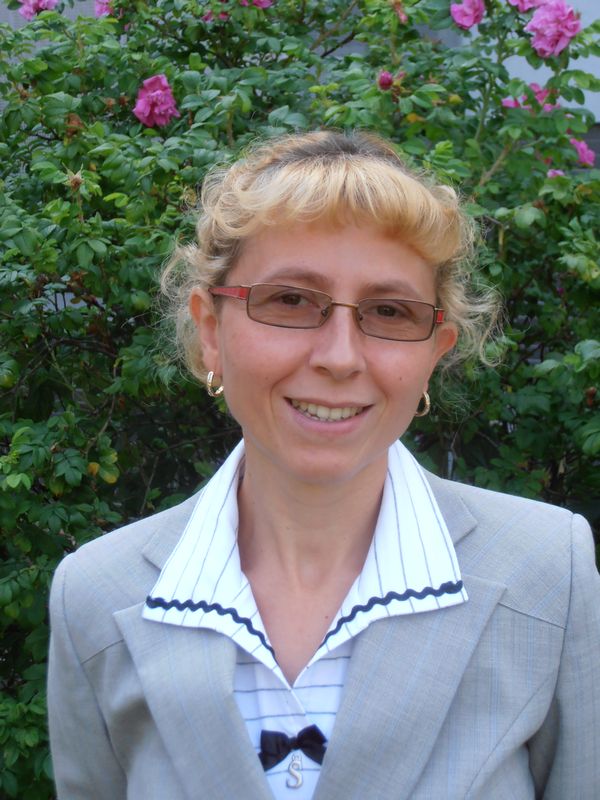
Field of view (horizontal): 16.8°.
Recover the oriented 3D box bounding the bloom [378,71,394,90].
[{"bbox_3d":[0.108,-0.401,2.550,0.020,0.025,0.020,0,2,0],"label":"bloom"}]

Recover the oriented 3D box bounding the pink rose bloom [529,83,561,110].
[{"bbox_3d":[0.313,-0.388,2.600,0.043,0.038,0.036,0,2,6],"label":"pink rose bloom"}]

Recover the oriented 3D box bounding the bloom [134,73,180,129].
[{"bbox_3d":[-0.176,-0.367,2.500,0.059,0.065,0.048,0,2,3],"label":"bloom"}]

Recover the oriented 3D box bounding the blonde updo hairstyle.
[{"bbox_3d":[0.021,-0.097,1.380,0.225,0.178,0.215,6,2,-6],"label":"blonde updo hairstyle"}]

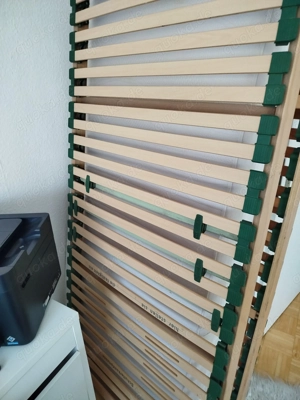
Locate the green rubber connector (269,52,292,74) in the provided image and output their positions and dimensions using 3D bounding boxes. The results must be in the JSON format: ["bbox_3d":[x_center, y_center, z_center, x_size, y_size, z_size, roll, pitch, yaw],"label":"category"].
[{"bbox_3d":[0.302,-0.315,0.645,0.042,0.045,0.026,19,22,39],"label":"green rubber connector"}]

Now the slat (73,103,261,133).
[{"bbox_3d":[-0.026,-0.294,0.951,0.848,0.037,0.011,19,22,39],"label":"slat"}]

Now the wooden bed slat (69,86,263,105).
[{"bbox_3d":[-0.020,-0.359,0.931,0.848,0.037,0.011,19,22,39],"label":"wooden bed slat"}]

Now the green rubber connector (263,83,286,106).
[{"bbox_3d":[0.296,-0.249,0.664,0.042,0.044,0.026,19,22,39],"label":"green rubber connector"}]

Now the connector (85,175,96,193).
[{"bbox_3d":[-0.260,-0.070,1.224,0.028,0.081,0.032,19,22,39],"label":"connector"}]

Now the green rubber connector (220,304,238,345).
[{"bbox_3d":[0.243,0.375,0.848,0.039,0.124,0.026,19,22,39],"label":"green rubber connector"}]

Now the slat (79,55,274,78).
[{"bbox_3d":[-0.014,-0.425,0.911,0.848,0.037,0.011,19,22,39],"label":"slat"}]

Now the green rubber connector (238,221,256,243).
[{"bbox_3d":[0.267,0.083,0.763,0.039,0.046,0.026,19,22,39],"label":"green rubber connector"}]

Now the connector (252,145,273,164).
[{"bbox_3d":[0.285,-0.117,0.704,0.042,0.045,0.026,19,22,39],"label":"connector"}]

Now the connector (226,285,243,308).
[{"bbox_3d":[0.252,0.280,0.819,0.039,0.051,0.026,19,22,39],"label":"connector"}]

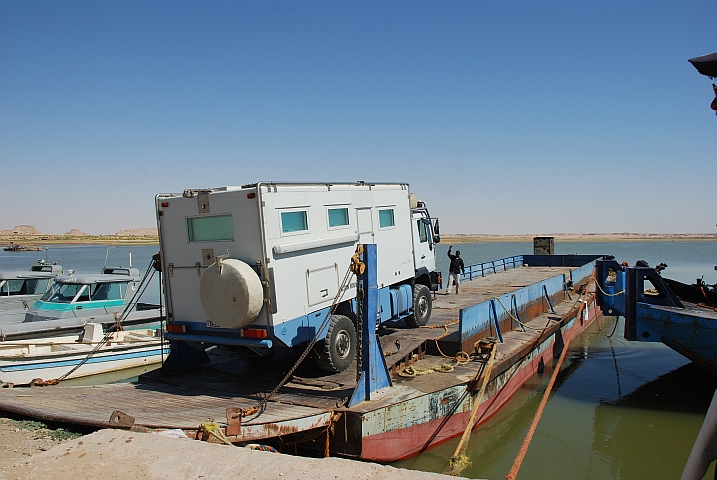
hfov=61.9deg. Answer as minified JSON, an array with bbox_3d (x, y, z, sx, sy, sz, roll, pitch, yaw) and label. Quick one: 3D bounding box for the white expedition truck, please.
[{"bbox_3d":[-0.719,0.682,14.130,2.580,3.840,8.520,-2,4,29],"label":"white expedition truck"}]

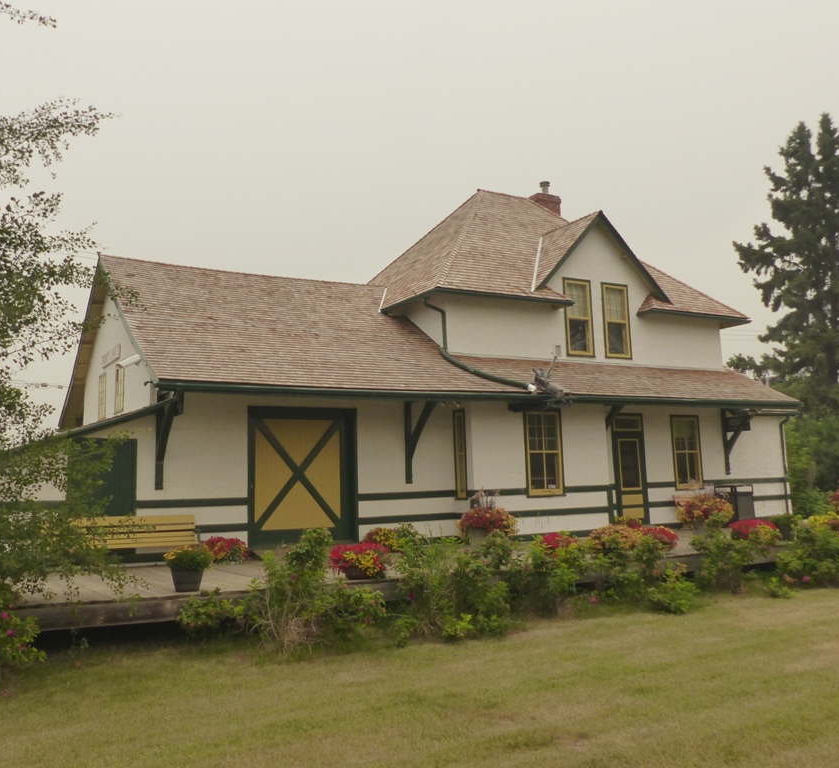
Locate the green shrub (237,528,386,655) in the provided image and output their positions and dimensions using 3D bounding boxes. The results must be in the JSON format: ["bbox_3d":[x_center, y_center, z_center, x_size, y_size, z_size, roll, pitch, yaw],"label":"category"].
[{"bbox_3d":[-1.219,2.343,8.700,1.580,1.380,1.200,2,-8,-30],"label":"green shrub"}]

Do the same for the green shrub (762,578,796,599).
[{"bbox_3d":[5.125,2.905,11.000,0.430,0.300,0.390,2,-8,-30],"label":"green shrub"}]

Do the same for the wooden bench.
[{"bbox_3d":[-4.495,2.489,11.977,2.050,0.780,0.650,2,-8,-30],"label":"wooden bench"}]

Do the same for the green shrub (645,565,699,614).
[{"bbox_3d":[3.319,2.707,10.150,0.670,0.630,0.600,2,-8,-30],"label":"green shrub"}]

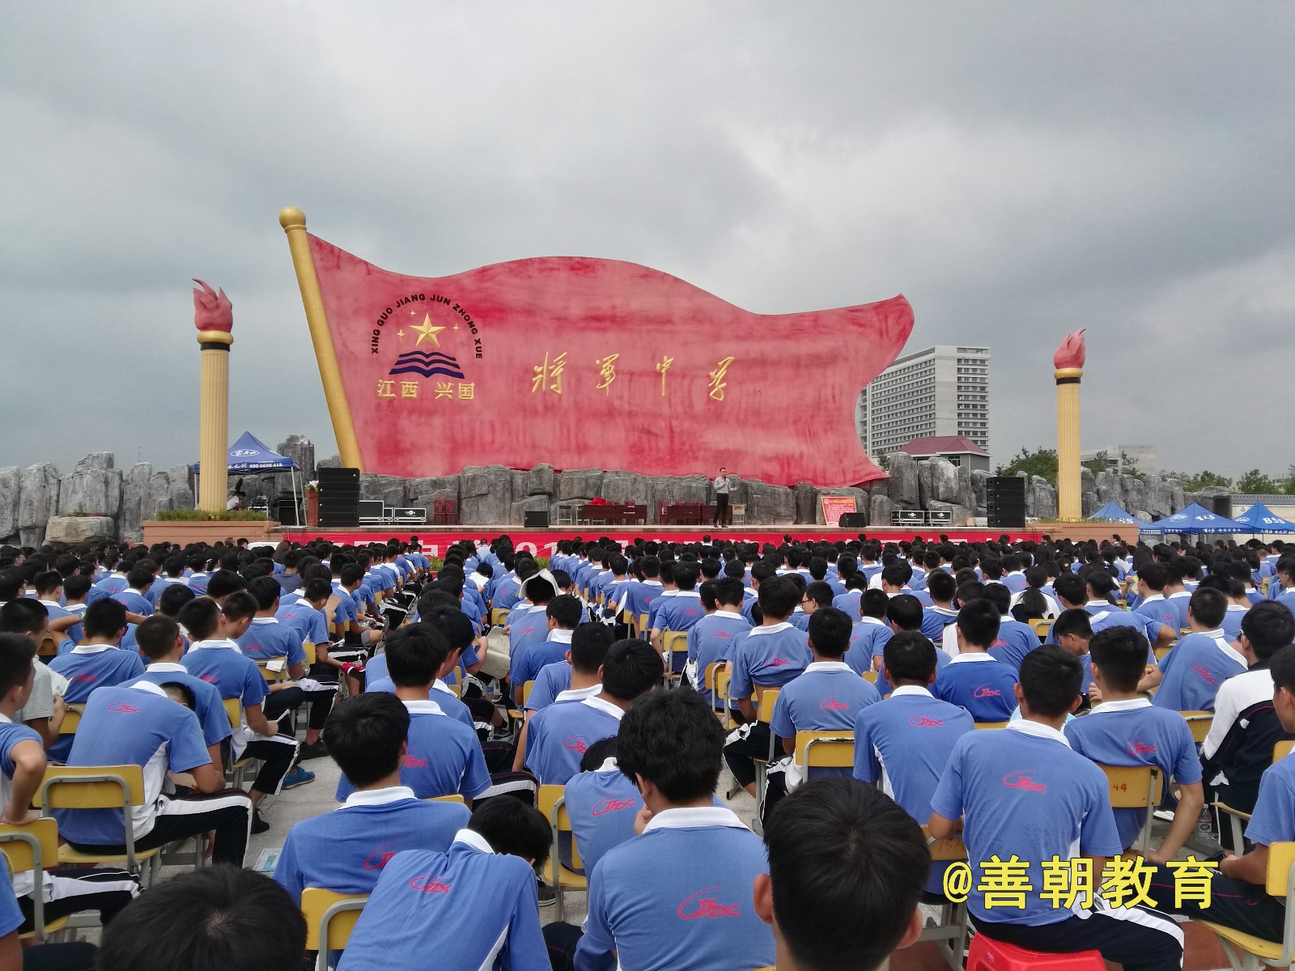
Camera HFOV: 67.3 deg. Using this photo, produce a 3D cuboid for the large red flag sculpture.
[{"bbox_3d":[-1.064,-4.598,36.265,23.800,9.700,1.600,0,-2,-12],"label":"large red flag sculpture"}]

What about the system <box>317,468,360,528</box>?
[{"bbox_3d":[-8.753,0.358,27.800,1.120,1.670,0.650,0,-2,-7],"label":"system"}]

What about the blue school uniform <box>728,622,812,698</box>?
[{"bbox_3d":[0.649,0.961,5.050,0.440,0.480,0.320,0,-2,-8],"label":"blue school uniform"}]

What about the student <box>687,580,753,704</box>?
[{"bbox_3d":[0.525,1.206,6.300,0.460,1.260,0.820,-1,-2,12],"label":"student"}]

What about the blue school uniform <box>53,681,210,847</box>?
[{"bbox_3d":[-1.920,1.031,3.630,0.480,0.570,0.460,0,-2,12],"label":"blue school uniform"}]

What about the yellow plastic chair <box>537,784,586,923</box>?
[{"bbox_3d":[-0.170,1.330,3.170,0.390,0.790,0.450,0,-2,-8],"label":"yellow plastic chair"}]

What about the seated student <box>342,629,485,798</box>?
[{"bbox_3d":[-0.700,1.062,3.080,0.550,1.290,0.800,0,-2,7],"label":"seated student"}]

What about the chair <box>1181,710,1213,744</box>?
[{"bbox_3d":[2.503,1.404,4.520,0.400,0.780,0.460,0,-2,-2],"label":"chair"}]

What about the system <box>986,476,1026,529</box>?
[{"bbox_3d":[10.988,0.527,29.800,1.050,1.520,0.540,0,-2,-13],"label":"system"}]

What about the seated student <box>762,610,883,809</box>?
[{"bbox_3d":[0.690,1.105,4.050,0.550,1.250,0.800,0,-2,-6],"label":"seated student"}]

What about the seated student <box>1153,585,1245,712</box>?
[{"bbox_3d":[2.380,1.097,4.450,0.520,1.280,0.780,0,-2,-7],"label":"seated student"}]

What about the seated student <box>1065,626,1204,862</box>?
[{"bbox_3d":[1.665,1.121,3.500,0.500,1.280,0.780,0,-2,5],"label":"seated student"}]

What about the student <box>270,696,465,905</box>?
[{"bbox_3d":[-0.651,1.109,2.460,0.500,1.240,0.760,0,-2,-2],"label":"student"}]

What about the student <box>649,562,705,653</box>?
[{"bbox_3d":[0.260,1.242,7.150,0.480,1.270,0.760,0,-2,-3],"label":"student"}]

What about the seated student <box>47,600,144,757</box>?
[{"bbox_3d":[-2.290,1.106,4.150,0.520,1.270,0.780,0,-2,-5],"label":"seated student"}]

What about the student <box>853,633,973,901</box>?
[{"bbox_3d":[0.894,1.127,3.500,0.480,1.270,0.780,0,-2,-4],"label":"student"}]

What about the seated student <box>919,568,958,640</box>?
[{"bbox_3d":[2.040,1.224,6.850,0.460,1.260,0.820,0,-2,6],"label":"seated student"}]

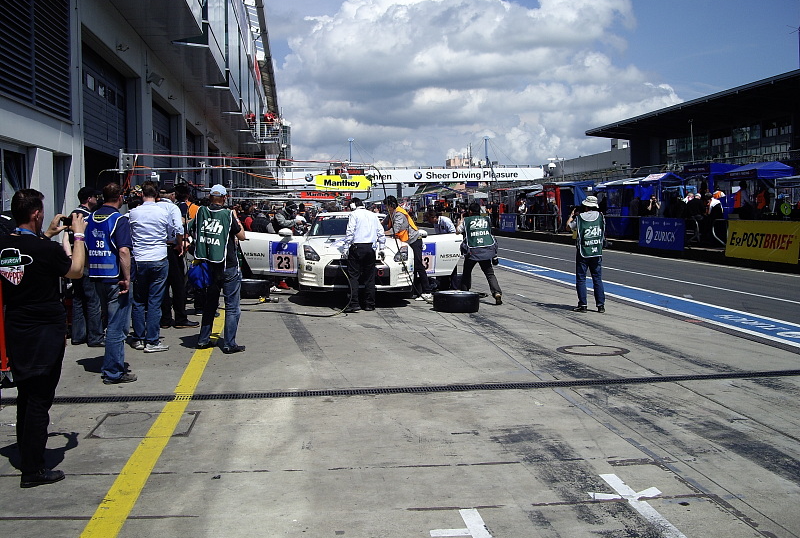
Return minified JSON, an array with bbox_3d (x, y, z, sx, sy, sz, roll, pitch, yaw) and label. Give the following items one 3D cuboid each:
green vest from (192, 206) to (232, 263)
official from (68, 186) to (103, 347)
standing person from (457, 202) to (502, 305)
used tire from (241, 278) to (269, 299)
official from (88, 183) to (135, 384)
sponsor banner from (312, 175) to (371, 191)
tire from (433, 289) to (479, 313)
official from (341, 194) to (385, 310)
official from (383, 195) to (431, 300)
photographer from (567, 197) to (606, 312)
[{"bbox_3d":[-2.071,-0.396,9.750,0.430,0.650,0.310,1,4,14],"label":"green vest"},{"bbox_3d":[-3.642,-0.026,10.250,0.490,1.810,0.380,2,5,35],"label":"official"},{"bbox_3d":[1.285,-0.271,14.200,0.680,1.680,0.600,-1,4,-12],"label":"standing person"},{"bbox_3d":[-2.638,0.356,15.600,0.700,0.300,0.700,-1,4,-7],"label":"used tire"},{"bbox_3d":[-2.677,0.115,8.150,0.470,1.800,0.360,1,4,22],"label":"official"},{"bbox_3d":[-1.603,-2.451,25.000,1.580,0.420,0.060,-1,4,-8],"label":"sponsor banner"},{"bbox_3d":[0.862,0.484,13.400,0.700,0.290,0.700,0,4,0],"label":"tire"},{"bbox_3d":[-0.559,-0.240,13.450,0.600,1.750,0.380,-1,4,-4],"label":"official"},{"bbox_3d":[0.144,-0.327,14.850,0.750,1.720,0.550,1,4,15],"label":"official"},{"bbox_3d":[2.821,-0.239,13.250,0.540,1.720,0.450,-2,4,-18],"label":"photographer"}]

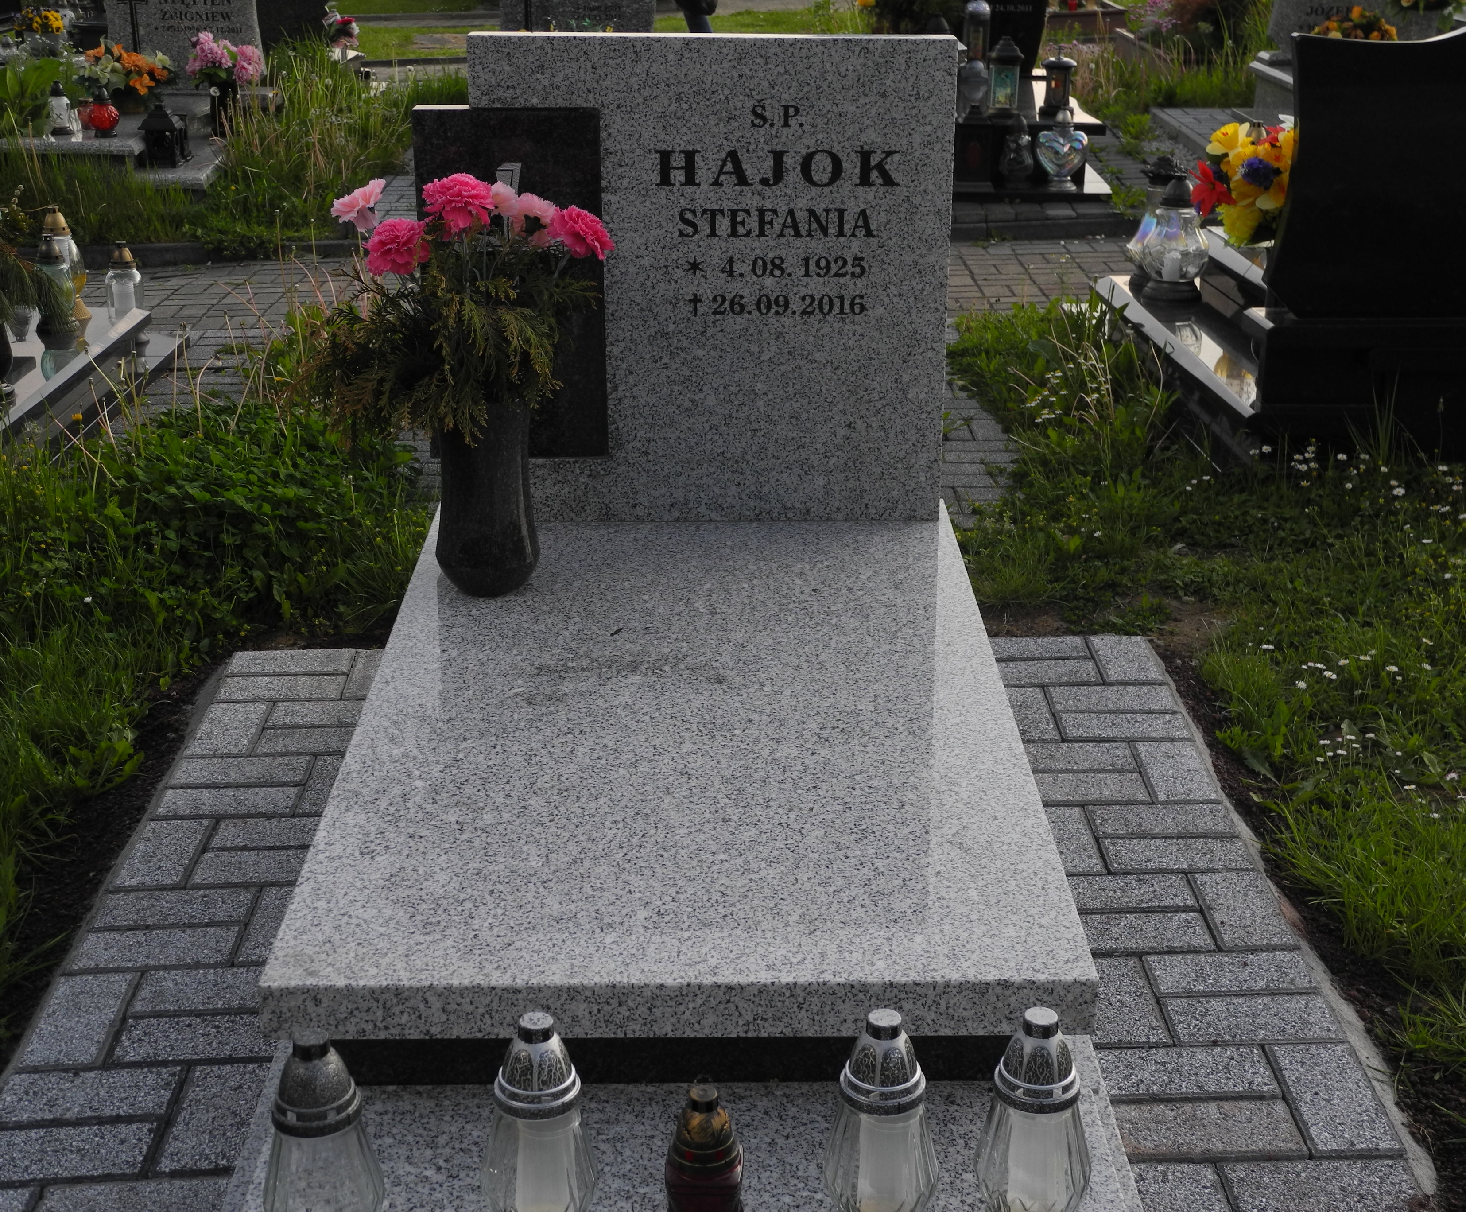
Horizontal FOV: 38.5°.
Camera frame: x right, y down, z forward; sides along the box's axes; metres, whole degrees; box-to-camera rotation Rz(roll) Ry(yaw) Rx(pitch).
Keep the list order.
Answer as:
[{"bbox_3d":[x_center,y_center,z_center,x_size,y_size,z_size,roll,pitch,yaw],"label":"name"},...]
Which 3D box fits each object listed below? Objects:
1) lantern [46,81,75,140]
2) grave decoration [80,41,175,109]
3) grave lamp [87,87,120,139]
[{"bbox_3d":[-2.993,-2.216,9.336,0.102,0.226,0.102,0,21,0],"label":"lantern"},{"bbox_3d":[-2.878,-2.521,9.986,0.430,0.331,0.360,0,21,0],"label":"grave decoration"},{"bbox_3d":[-2.773,-2.182,9.257,0.125,0.216,0.125,0,21,0],"label":"grave lamp"}]

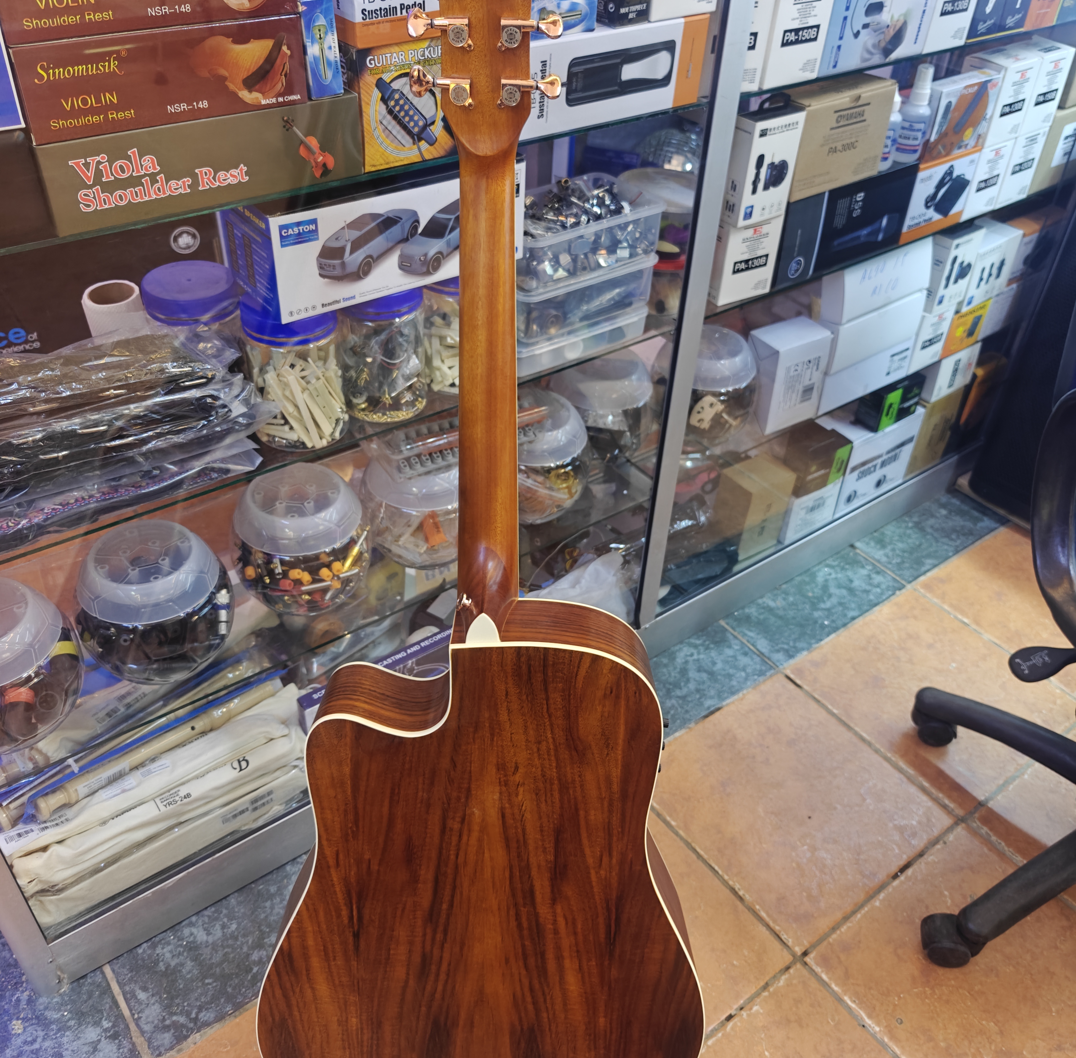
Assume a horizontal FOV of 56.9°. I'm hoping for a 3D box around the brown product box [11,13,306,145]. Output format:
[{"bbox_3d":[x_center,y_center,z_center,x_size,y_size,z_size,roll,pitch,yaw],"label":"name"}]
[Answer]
[{"bbox_3d":[-0.297,-0.360,0.775,0.220,0.066,0.062,-24,46,-29],"label":"brown product box"}]

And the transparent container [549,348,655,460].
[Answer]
[{"bbox_3d":[0.091,-0.172,1.382,0.150,0.155,0.150,2,39,-1],"label":"transparent container"}]

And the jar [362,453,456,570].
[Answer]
[{"bbox_3d":[-0.151,-0.042,1.301,0.164,0.151,0.164,2,39,-1],"label":"jar"}]

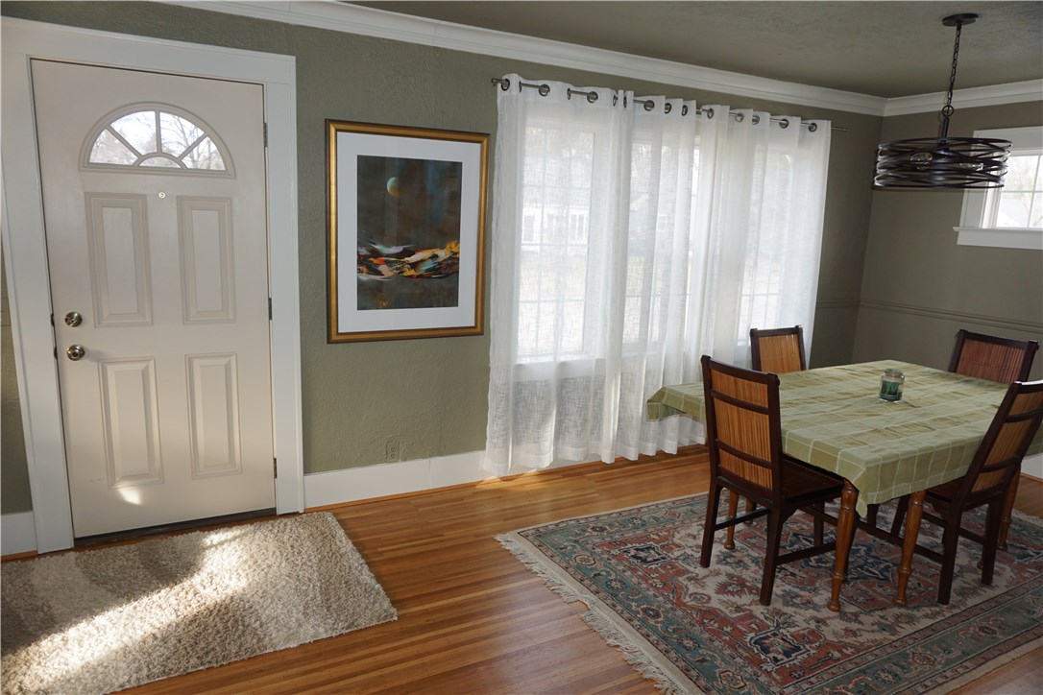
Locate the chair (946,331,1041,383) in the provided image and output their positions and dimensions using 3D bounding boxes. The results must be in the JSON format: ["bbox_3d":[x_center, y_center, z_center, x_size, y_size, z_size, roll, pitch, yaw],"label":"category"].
[{"bbox_3d":[2.291,0.431,3.694,0.580,0.966,0.420,-4,13,-28],"label":"chair"}]

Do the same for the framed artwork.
[{"bbox_3d":[-0.563,-0.567,3.540,0.846,1.061,0.030,-4,13,-28],"label":"framed artwork"}]

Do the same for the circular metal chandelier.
[{"bbox_3d":[1.874,-1.077,3.062,0.510,0.705,0.510,-4,13,-28],"label":"circular metal chandelier"}]

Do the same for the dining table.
[{"bbox_3d":[1.667,0.599,3.270,1.800,0.760,1.120,-4,13,-28],"label":"dining table"}]

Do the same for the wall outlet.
[{"bbox_3d":[-0.686,0.565,3.733,0.071,0.114,0.010,-4,13,-28],"label":"wall outlet"}]

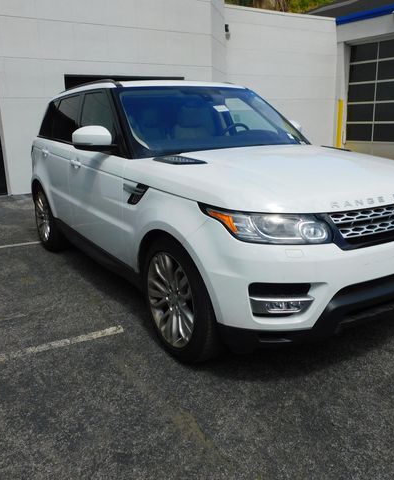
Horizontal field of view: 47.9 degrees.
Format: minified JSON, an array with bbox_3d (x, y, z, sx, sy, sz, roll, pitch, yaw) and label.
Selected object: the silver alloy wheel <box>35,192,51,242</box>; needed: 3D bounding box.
[{"bbox_3d":[-1.653,-0.267,5.005,0.180,0.560,0.560,-11,18,-31],"label":"silver alloy wheel"}]

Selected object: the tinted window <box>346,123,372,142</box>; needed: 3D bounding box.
[{"bbox_3d":[5.984,-3.986,16.434,0.050,0.612,1.083,-13,19,-34],"label":"tinted window"}]

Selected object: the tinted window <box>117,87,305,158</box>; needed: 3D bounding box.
[{"bbox_3d":[0.128,-0.971,3.533,1.500,0.130,0.780,-11,56,-31],"label":"tinted window"}]

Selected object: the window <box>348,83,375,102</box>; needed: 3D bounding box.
[{"bbox_3d":[5.237,-4.658,14.131,0.050,0.546,0.993,-11,18,-31],"label":"window"}]

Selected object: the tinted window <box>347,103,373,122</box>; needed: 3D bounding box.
[{"bbox_3d":[5.255,-4.073,14.287,0.050,0.544,1.016,-11,18,-31],"label":"tinted window"}]

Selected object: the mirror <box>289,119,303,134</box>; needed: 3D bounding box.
[{"bbox_3d":[0.895,-1.038,4.245,0.260,0.180,0.150,-10,17,-31],"label":"mirror"}]

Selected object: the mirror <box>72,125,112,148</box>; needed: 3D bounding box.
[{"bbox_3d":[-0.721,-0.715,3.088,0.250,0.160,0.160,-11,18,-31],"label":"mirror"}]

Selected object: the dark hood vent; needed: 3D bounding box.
[{"bbox_3d":[-0.107,-0.515,2.869,0.240,0.040,0.420,-11,22,-31],"label":"dark hood vent"}]

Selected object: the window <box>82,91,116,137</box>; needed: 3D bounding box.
[{"bbox_3d":[-0.749,-0.916,3.435,0.070,0.430,0.820,10,6,-34],"label":"window"}]

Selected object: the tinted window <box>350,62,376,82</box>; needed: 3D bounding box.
[{"bbox_3d":[5.914,-5.987,15.887,0.050,0.612,1.083,-13,19,-34],"label":"tinted window"}]

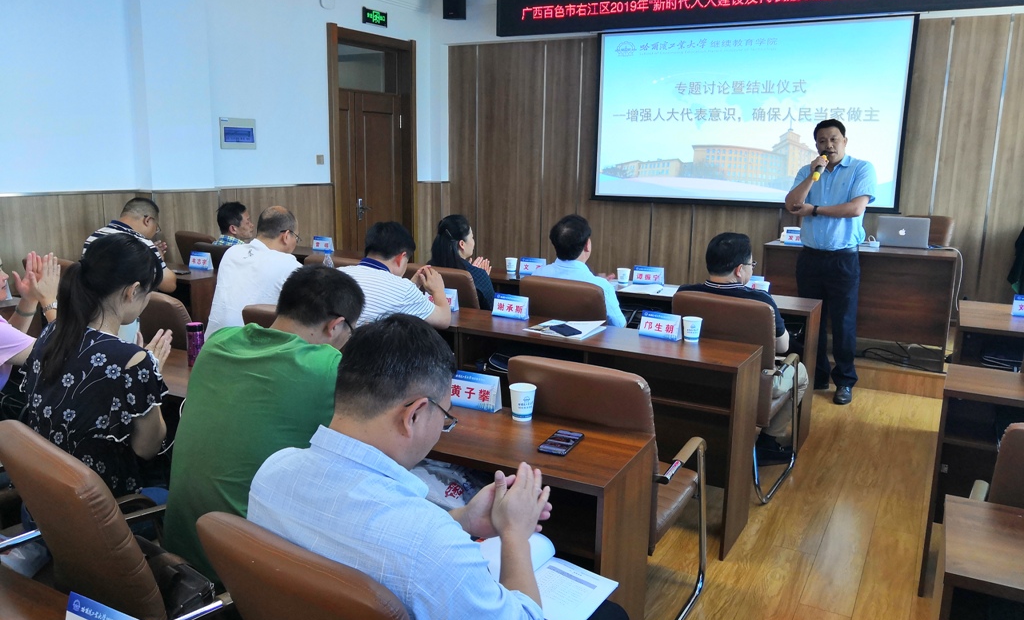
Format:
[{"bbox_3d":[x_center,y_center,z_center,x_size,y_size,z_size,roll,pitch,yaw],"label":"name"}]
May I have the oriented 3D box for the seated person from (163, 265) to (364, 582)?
[{"bbox_3d":[-0.558,0.488,2.022,0.520,1.240,0.740,10,14,38],"label":"seated person"}]

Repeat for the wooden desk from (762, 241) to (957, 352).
[{"bbox_3d":[2.344,-0.069,5.439,1.142,0.725,0.646,7,13,27],"label":"wooden desk"}]

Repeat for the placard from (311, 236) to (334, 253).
[{"bbox_3d":[-1.379,-0.488,5.897,0.189,0.096,0.050,7,13,27],"label":"placard"}]

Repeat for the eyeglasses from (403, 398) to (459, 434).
[{"bbox_3d":[-0.183,0.167,1.359,0.139,0.045,0.144,7,-23,27],"label":"eyeglasses"}]

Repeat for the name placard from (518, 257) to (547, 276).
[{"bbox_3d":[0.144,-0.266,4.900,0.189,0.096,0.050,7,13,27],"label":"name placard"}]

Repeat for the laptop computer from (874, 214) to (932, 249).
[{"bbox_3d":[2.653,-0.531,5.393,0.323,0.211,0.288,7,13,27],"label":"laptop computer"}]

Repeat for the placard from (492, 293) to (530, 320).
[{"bbox_3d":[-0.004,-0.016,3.669,0.180,0.103,0.060,8,13,32],"label":"placard"}]

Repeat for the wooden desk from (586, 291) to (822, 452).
[{"bbox_3d":[1.030,0.286,4.450,1.200,0.756,0.410,7,13,28],"label":"wooden desk"}]

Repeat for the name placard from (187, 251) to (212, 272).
[{"bbox_3d":[-1.928,-0.307,4.965,0.175,0.103,0.060,5,12,20],"label":"name placard"}]

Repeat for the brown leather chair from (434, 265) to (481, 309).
[{"bbox_3d":[-0.235,0.184,4.377,0.566,0.914,0.646,7,13,27],"label":"brown leather chair"}]

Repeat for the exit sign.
[{"bbox_3d":[-1.250,-2.668,7.299,0.030,0.144,0.358,7,13,27],"label":"exit sign"}]

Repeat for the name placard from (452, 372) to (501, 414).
[{"bbox_3d":[-0.114,0.236,2.373,0.175,0.104,0.058,7,13,28],"label":"name placard"}]

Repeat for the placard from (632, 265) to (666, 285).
[{"bbox_3d":[0.799,-0.196,4.653,0.175,0.104,0.060,5,12,20],"label":"placard"}]

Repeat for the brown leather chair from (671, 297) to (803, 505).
[{"bbox_3d":[1.037,0.344,3.736,0.550,0.920,0.640,8,13,30],"label":"brown leather chair"}]

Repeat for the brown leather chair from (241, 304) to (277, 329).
[{"bbox_3d":[-0.676,0.397,3.281,0.566,0.914,0.646,7,13,27],"label":"brown leather chair"}]

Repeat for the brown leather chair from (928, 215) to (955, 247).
[{"bbox_3d":[2.963,-0.213,5.966,0.550,0.920,0.620,12,15,43],"label":"brown leather chair"}]

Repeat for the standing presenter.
[{"bbox_3d":[1.942,-0.306,4.965,0.526,1.714,0.397,7,13,27],"label":"standing presenter"}]

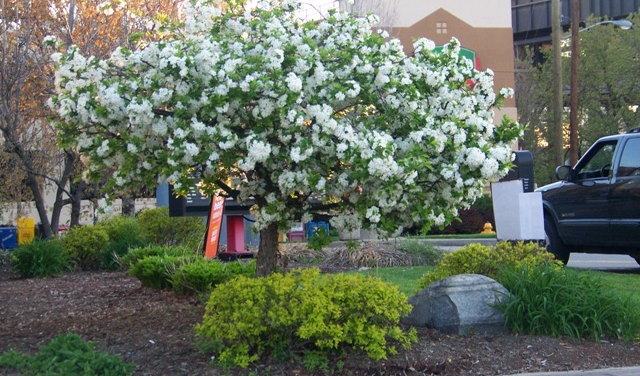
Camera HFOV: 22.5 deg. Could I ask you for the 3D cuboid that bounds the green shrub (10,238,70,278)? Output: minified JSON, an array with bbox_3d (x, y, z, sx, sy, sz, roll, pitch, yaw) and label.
[{"bbox_3d":[-3.400,0.844,19.600,0.743,0.457,0.700,-1,0,0],"label":"green shrub"}]

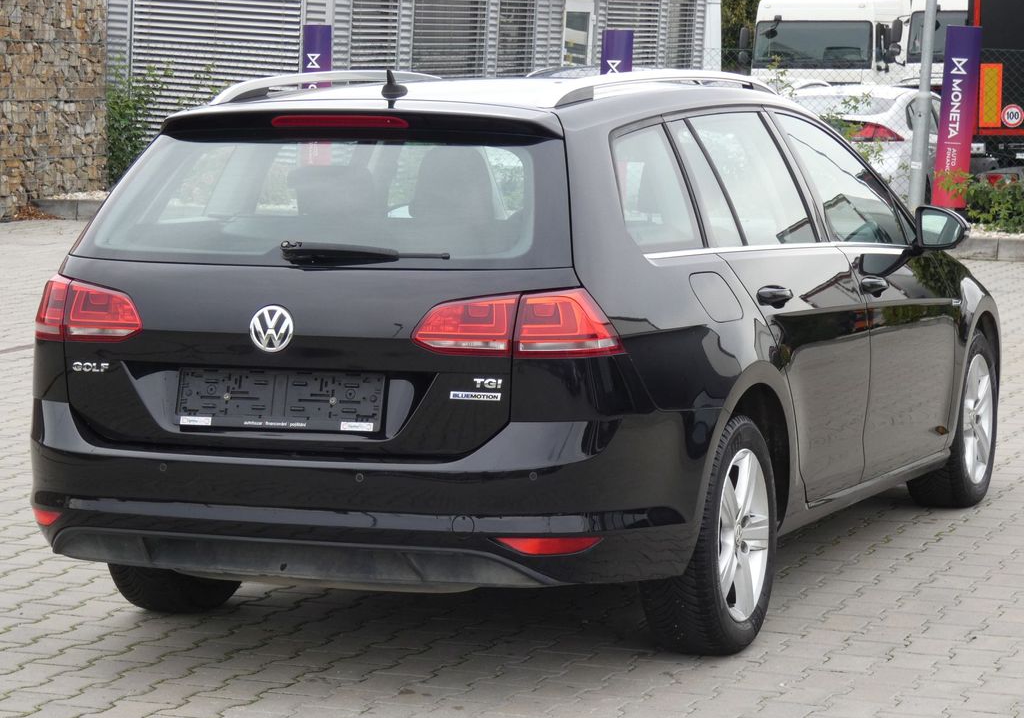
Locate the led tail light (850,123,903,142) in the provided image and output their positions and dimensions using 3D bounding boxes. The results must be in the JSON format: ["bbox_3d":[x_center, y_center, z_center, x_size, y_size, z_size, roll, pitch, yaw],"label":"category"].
[{"bbox_3d":[3.984,-2.482,30.800,0.480,0.200,0.300,4,6,27],"label":"led tail light"}]

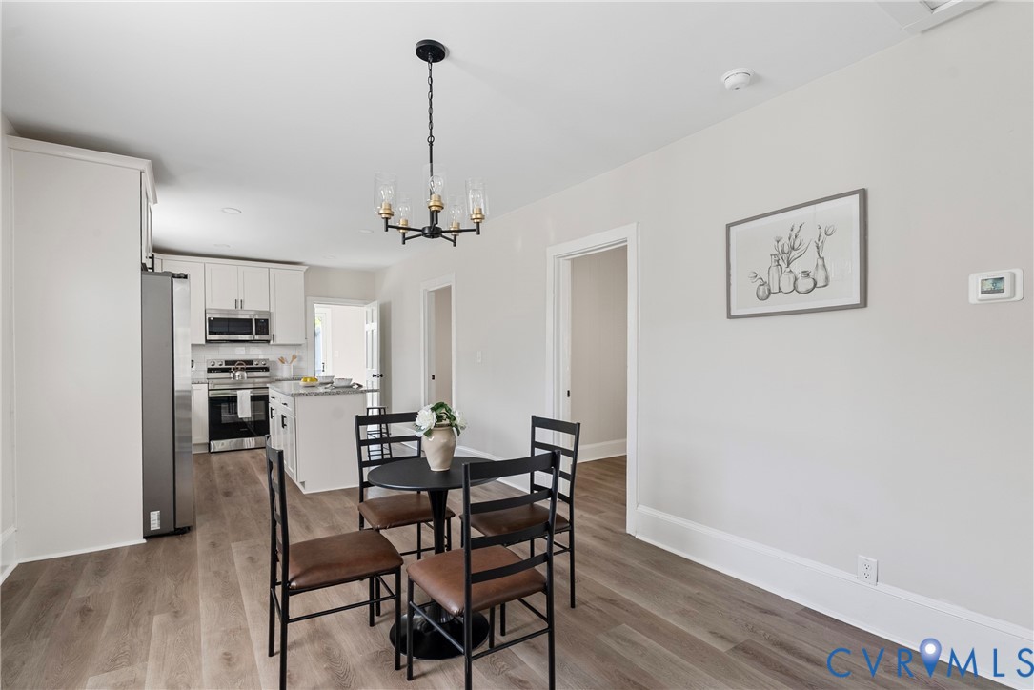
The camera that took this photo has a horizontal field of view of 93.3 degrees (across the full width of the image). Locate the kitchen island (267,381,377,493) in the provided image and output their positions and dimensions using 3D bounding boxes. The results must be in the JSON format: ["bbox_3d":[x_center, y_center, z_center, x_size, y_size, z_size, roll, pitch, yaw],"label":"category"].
[{"bbox_3d":[-2.106,0.901,5.163,0.790,0.916,1.490,0,-1,-35],"label":"kitchen island"}]

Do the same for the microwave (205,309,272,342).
[{"bbox_3d":[-3.827,-0.249,6.700,0.755,0.415,0.400,0,-1,-35],"label":"microwave"}]

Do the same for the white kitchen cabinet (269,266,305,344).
[{"bbox_3d":[-3.349,-0.540,7.076,0.455,1.085,0.330,0,-1,-35],"label":"white kitchen cabinet"}]

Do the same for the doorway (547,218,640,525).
[{"bbox_3d":[0.596,0.248,3.780,0.160,2.155,0.980,0,-1,-35],"label":"doorway"}]

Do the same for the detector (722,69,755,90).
[{"bbox_3d":[1.028,-1.230,2.276,0.141,0.047,0.141,0,-1,0],"label":"detector"}]

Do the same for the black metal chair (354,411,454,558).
[{"bbox_3d":[-0.635,0.858,2.666,0.430,0.920,0.490,0,-1,-28],"label":"black metal chair"}]

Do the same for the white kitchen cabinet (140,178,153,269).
[{"bbox_3d":[-3.011,-0.843,3.497,0.618,0.628,0.954,0,-1,-34],"label":"white kitchen cabinet"}]

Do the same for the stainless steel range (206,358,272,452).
[{"bbox_3d":[-3.740,0.780,6.632,0.762,1.185,0.690,0,-1,-34],"label":"stainless steel range"}]

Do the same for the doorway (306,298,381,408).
[{"bbox_3d":[-2.792,0.345,7.683,0.970,2.100,0.150,0,-1,-35],"label":"doorway"}]

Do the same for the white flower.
[{"bbox_3d":[-0.413,0.330,2.180,0.096,0.106,0.096,0,-1,-34],"label":"white flower"}]

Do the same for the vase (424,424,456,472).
[{"bbox_3d":[-0.360,0.473,2.279,0.165,0.215,0.165,0,-1,0],"label":"vase"}]

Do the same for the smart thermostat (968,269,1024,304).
[{"bbox_3d":[1.743,-0.212,1.783,0.027,0.116,0.144,0,-1,-34],"label":"smart thermostat"}]

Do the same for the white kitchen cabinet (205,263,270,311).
[{"bbox_3d":[-3.881,-0.768,6.775,0.760,0.603,0.320,0,-1,-34],"label":"white kitchen cabinet"}]

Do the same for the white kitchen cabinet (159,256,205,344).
[{"bbox_3d":[-4.389,-0.541,6.428,0.468,1.073,0.320,0,-1,-34],"label":"white kitchen cabinet"}]

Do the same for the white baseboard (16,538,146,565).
[{"bbox_3d":[-2.697,1.286,3.043,0.613,0.022,0.020,0,-1,-34],"label":"white baseboard"}]

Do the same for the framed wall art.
[{"bbox_3d":[1.397,-0.432,2.513,0.025,0.545,0.685,0,-1,-35],"label":"framed wall art"}]

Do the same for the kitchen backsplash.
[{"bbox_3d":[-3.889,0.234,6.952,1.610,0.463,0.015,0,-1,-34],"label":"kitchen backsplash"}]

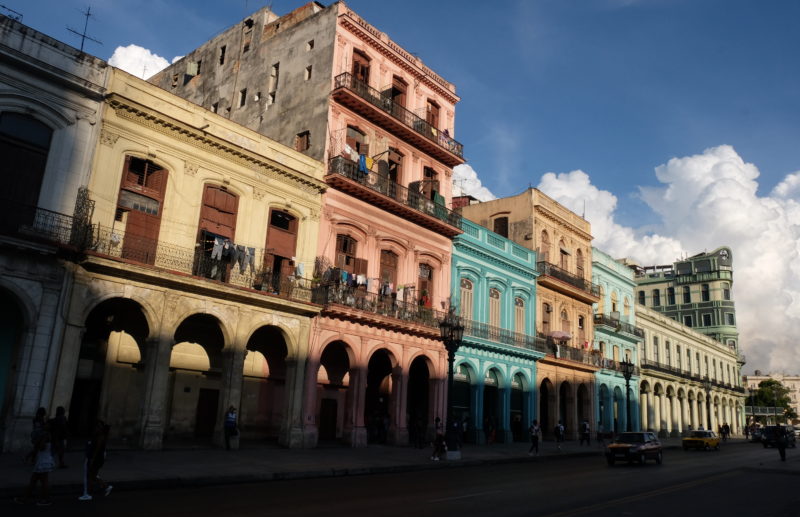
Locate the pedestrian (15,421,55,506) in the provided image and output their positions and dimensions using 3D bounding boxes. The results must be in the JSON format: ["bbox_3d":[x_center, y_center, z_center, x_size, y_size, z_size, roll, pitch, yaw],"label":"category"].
[{"bbox_3d":[-6.631,3.618,11.439,0.620,1.650,0.520,16,-19,-42],"label":"pedestrian"}]

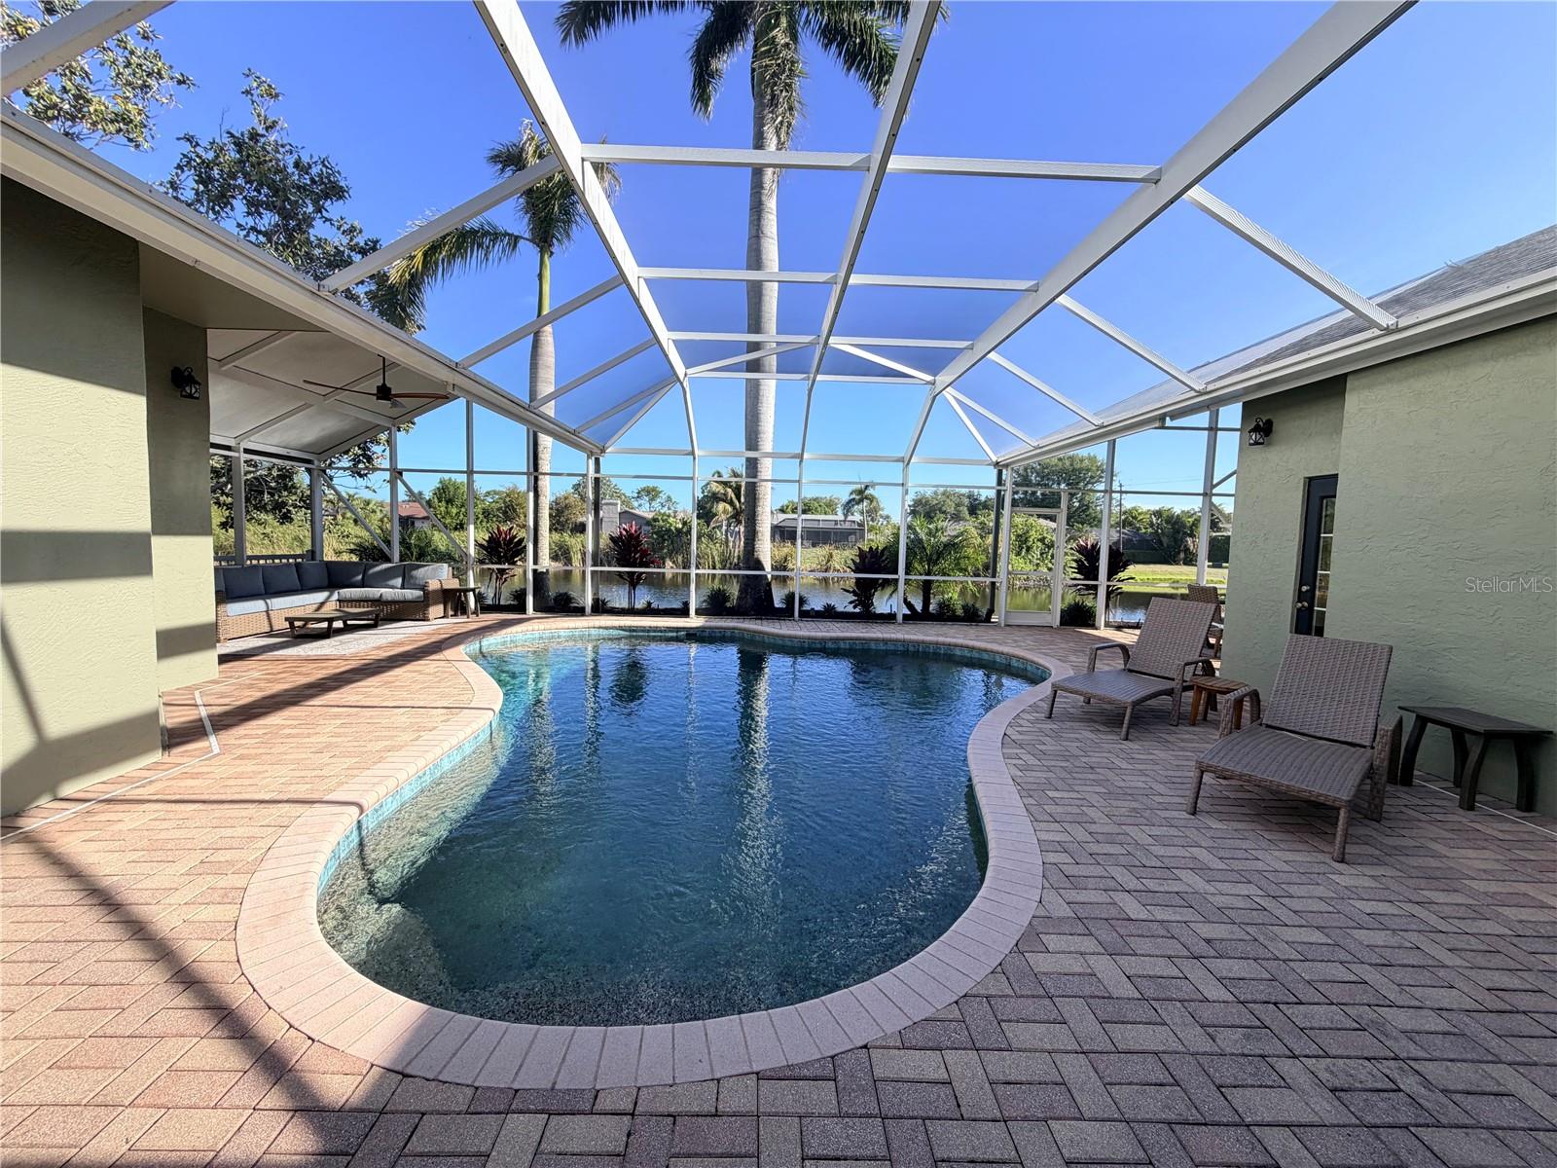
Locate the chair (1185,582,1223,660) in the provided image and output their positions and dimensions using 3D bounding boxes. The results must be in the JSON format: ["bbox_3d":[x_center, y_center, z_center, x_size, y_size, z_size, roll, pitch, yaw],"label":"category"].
[{"bbox_3d":[6.073,0.509,8.713,0.700,0.970,0.640,1,4,-14],"label":"chair"}]

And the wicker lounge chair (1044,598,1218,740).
[{"bbox_3d":[3.117,0.659,5.444,1.800,0.950,0.740,-1,5,-37],"label":"wicker lounge chair"}]

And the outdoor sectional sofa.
[{"bbox_3d":[-6.278,0.194,8.732,2.200,0.830,3.000,2,4,-2],"label":"outdoor sectional sofa"}]

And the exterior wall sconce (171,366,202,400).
[{"bbox_3d":[-4.755,-1.621,5.080,0.210,0.270,0.170,2,4,-2],"label":"exterior wall sconce"}]

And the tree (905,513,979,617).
[{"bbox_3d":[3.104,-0.339,12.088,1.500,2.000,1.500,2,4,-2],"label":"tree"}]

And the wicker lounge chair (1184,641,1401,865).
[{"bbox_3d":[3.149,0.820,3.756,1.870,0.870,0.740,-2,5,-40],"label":"wicker lounge chair"}]

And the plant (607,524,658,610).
[{"bbox_3d":[-2.692,-0.325,11.743,0.950,1.660,0.950,2,4,-2],"label":"plant"}]

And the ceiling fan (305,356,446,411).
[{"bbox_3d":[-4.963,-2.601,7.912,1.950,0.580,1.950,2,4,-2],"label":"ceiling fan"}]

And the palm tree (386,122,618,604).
[{"bbox_3d":[-4.956,-3.917,11.629,4.200,8.750,4.000,2,4,-2],"label":"palm tree"}]

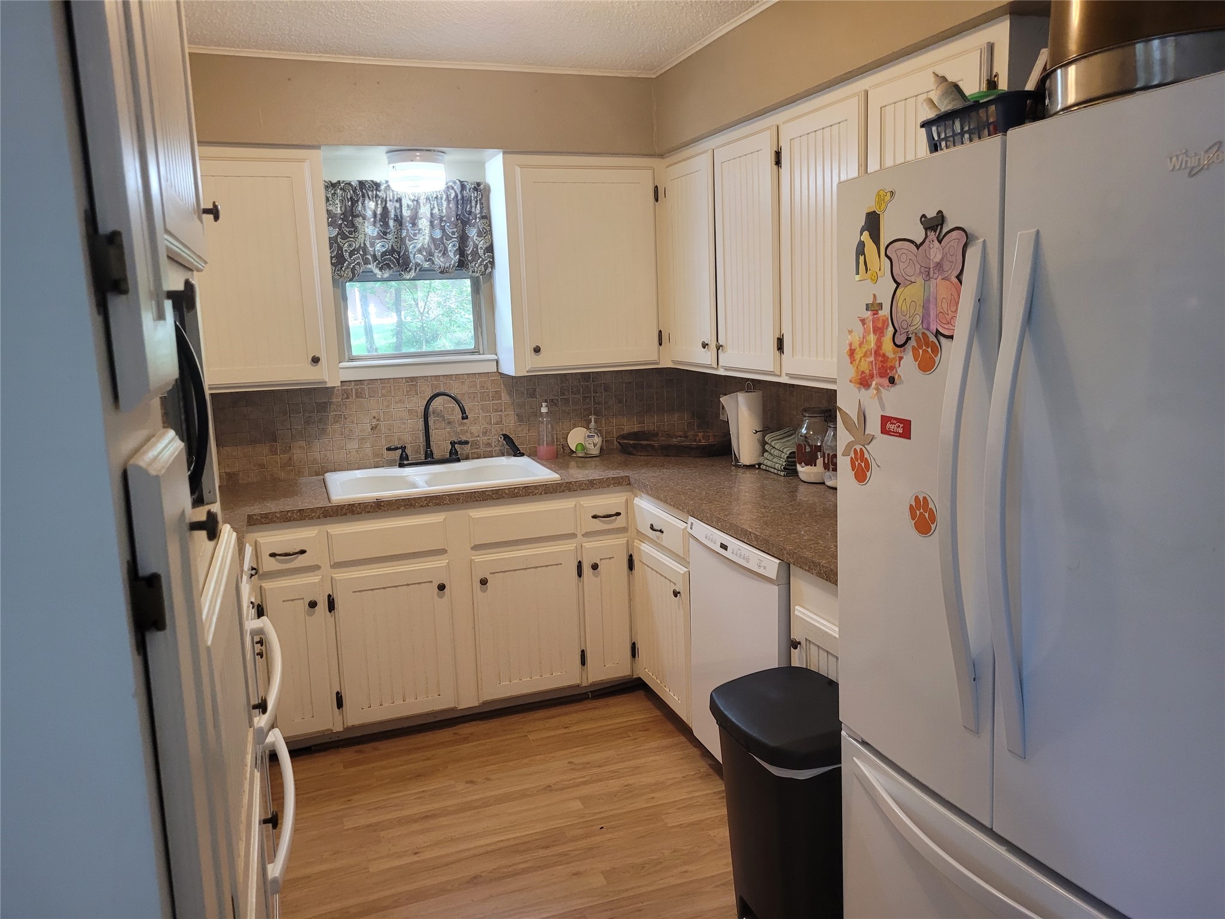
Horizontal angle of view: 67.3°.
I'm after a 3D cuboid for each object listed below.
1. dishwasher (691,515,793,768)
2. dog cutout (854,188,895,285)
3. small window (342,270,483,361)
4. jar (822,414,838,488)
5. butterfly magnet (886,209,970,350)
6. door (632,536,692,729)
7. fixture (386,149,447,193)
[{"bbox_3d":[0.642,0.620,2.900,0.610,0.825,0.600,-5,10,-19],"label":"dishwasher"},{"bbox_3d":[0.476,-0.403,1.675,0.006,0.167,0.114,-5,8,-22],"label":"dog cutout"},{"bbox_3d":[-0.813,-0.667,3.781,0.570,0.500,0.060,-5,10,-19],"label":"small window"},{"bbox_3d":[0.784,-0.027,3.168,0.110,0.250,0.110,-2,10,0],"label":"jar"},{"bbox_3d":[0.525,-0.302,1.563,0.012,0.225,0.204,-5,8,-22],"label":"butterfly magnet"},{"bbox_3d":[0.182,0.610,3.325,0.025,0.554,0.473,-5,10,-19],"label":"door"},{"bbox_3d":[-0.745,-1.088,3.506,0.230,0.140,0.230,-5,10,-19],"label":"fixture"}]

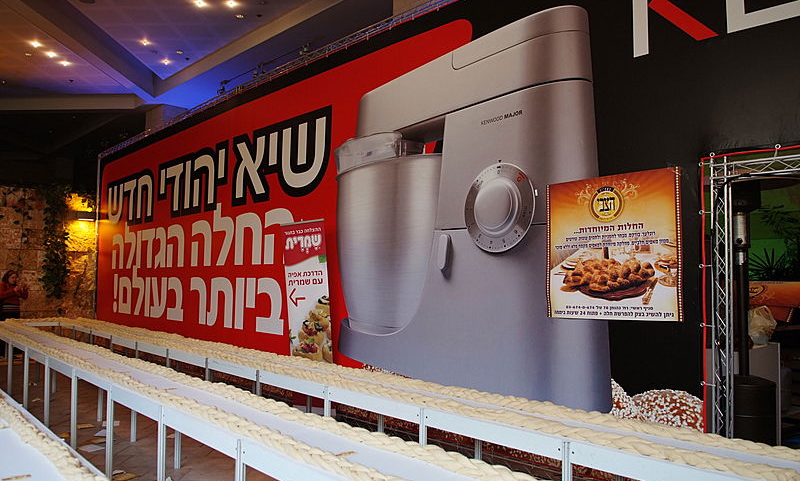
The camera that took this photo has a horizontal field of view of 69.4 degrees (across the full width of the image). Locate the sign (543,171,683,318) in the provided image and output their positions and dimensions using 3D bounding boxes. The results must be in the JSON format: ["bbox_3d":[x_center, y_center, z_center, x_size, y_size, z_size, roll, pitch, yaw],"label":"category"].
[{"bbox_3d":[1.470,0.050,4.063,0.020,1.008,0.987,5,-6,-43],"label":"sign"}]

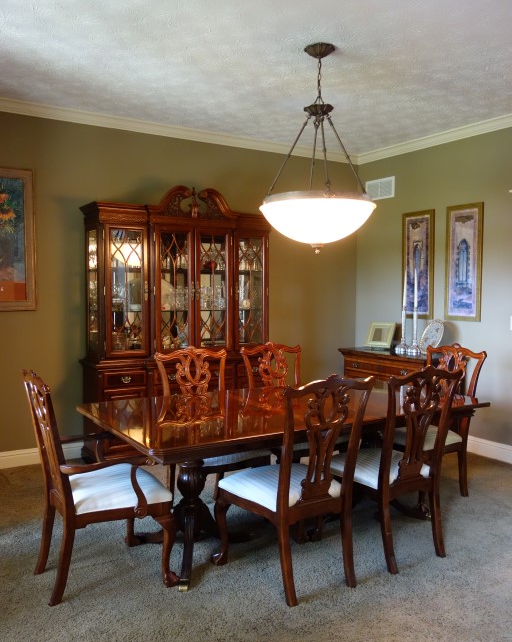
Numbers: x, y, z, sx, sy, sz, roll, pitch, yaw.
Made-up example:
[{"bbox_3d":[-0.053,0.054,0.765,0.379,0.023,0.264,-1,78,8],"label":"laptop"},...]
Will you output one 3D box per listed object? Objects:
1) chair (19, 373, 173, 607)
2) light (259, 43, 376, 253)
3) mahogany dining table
[{"bbox_3d":[-0.766,0.721,2.865,0.616,1.022,0.609,-2,4,-32],"label":"chair"},{"bbox_3d":[0.363,-0.978,3.444,0.675,1.176,0.675,0,3,0],"label":"light"},{"bbox_3d":[0.151,0.839,3.412,2.052,0.738,1.174,-2,4,-32],"label":"mahogany dining table"}]

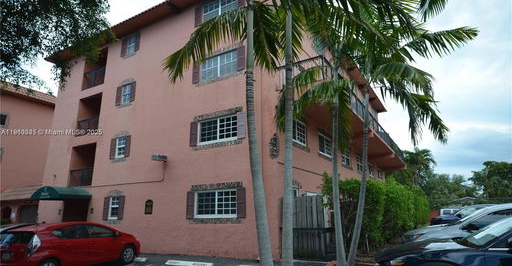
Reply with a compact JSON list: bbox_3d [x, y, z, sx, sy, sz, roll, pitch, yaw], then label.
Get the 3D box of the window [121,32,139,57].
[{"bbox_3d":[-6.663,-4.686,15.833,1.418,1.085,0.120,-9,-17,29],"label":"window"}]

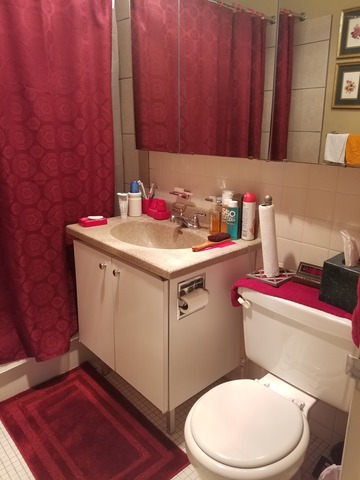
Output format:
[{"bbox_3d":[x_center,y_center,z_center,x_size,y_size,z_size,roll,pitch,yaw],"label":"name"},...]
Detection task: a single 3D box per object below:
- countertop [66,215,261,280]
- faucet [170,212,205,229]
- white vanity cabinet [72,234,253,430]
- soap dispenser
[{"bbox_3d":[-0.089,-0.014,1.727,0.590,0.035,0.798,-14,22,-40],"label":"countertop"},{"bbox_3d":[0.025,-0.108,1.836,0.155,0.085,0.200,-14,22,-40],"label":"faucet"},{"bbox_3d":[-0.097,0.343,1.792,0.526,0.691,0.707,-14,22,-40],"label":"white vanity cabinet"},{"bbox_3d":[0.166,-0.119,1.720,0.048,0.178,0.056,9,18,23],"label":"soap dispenser"}]

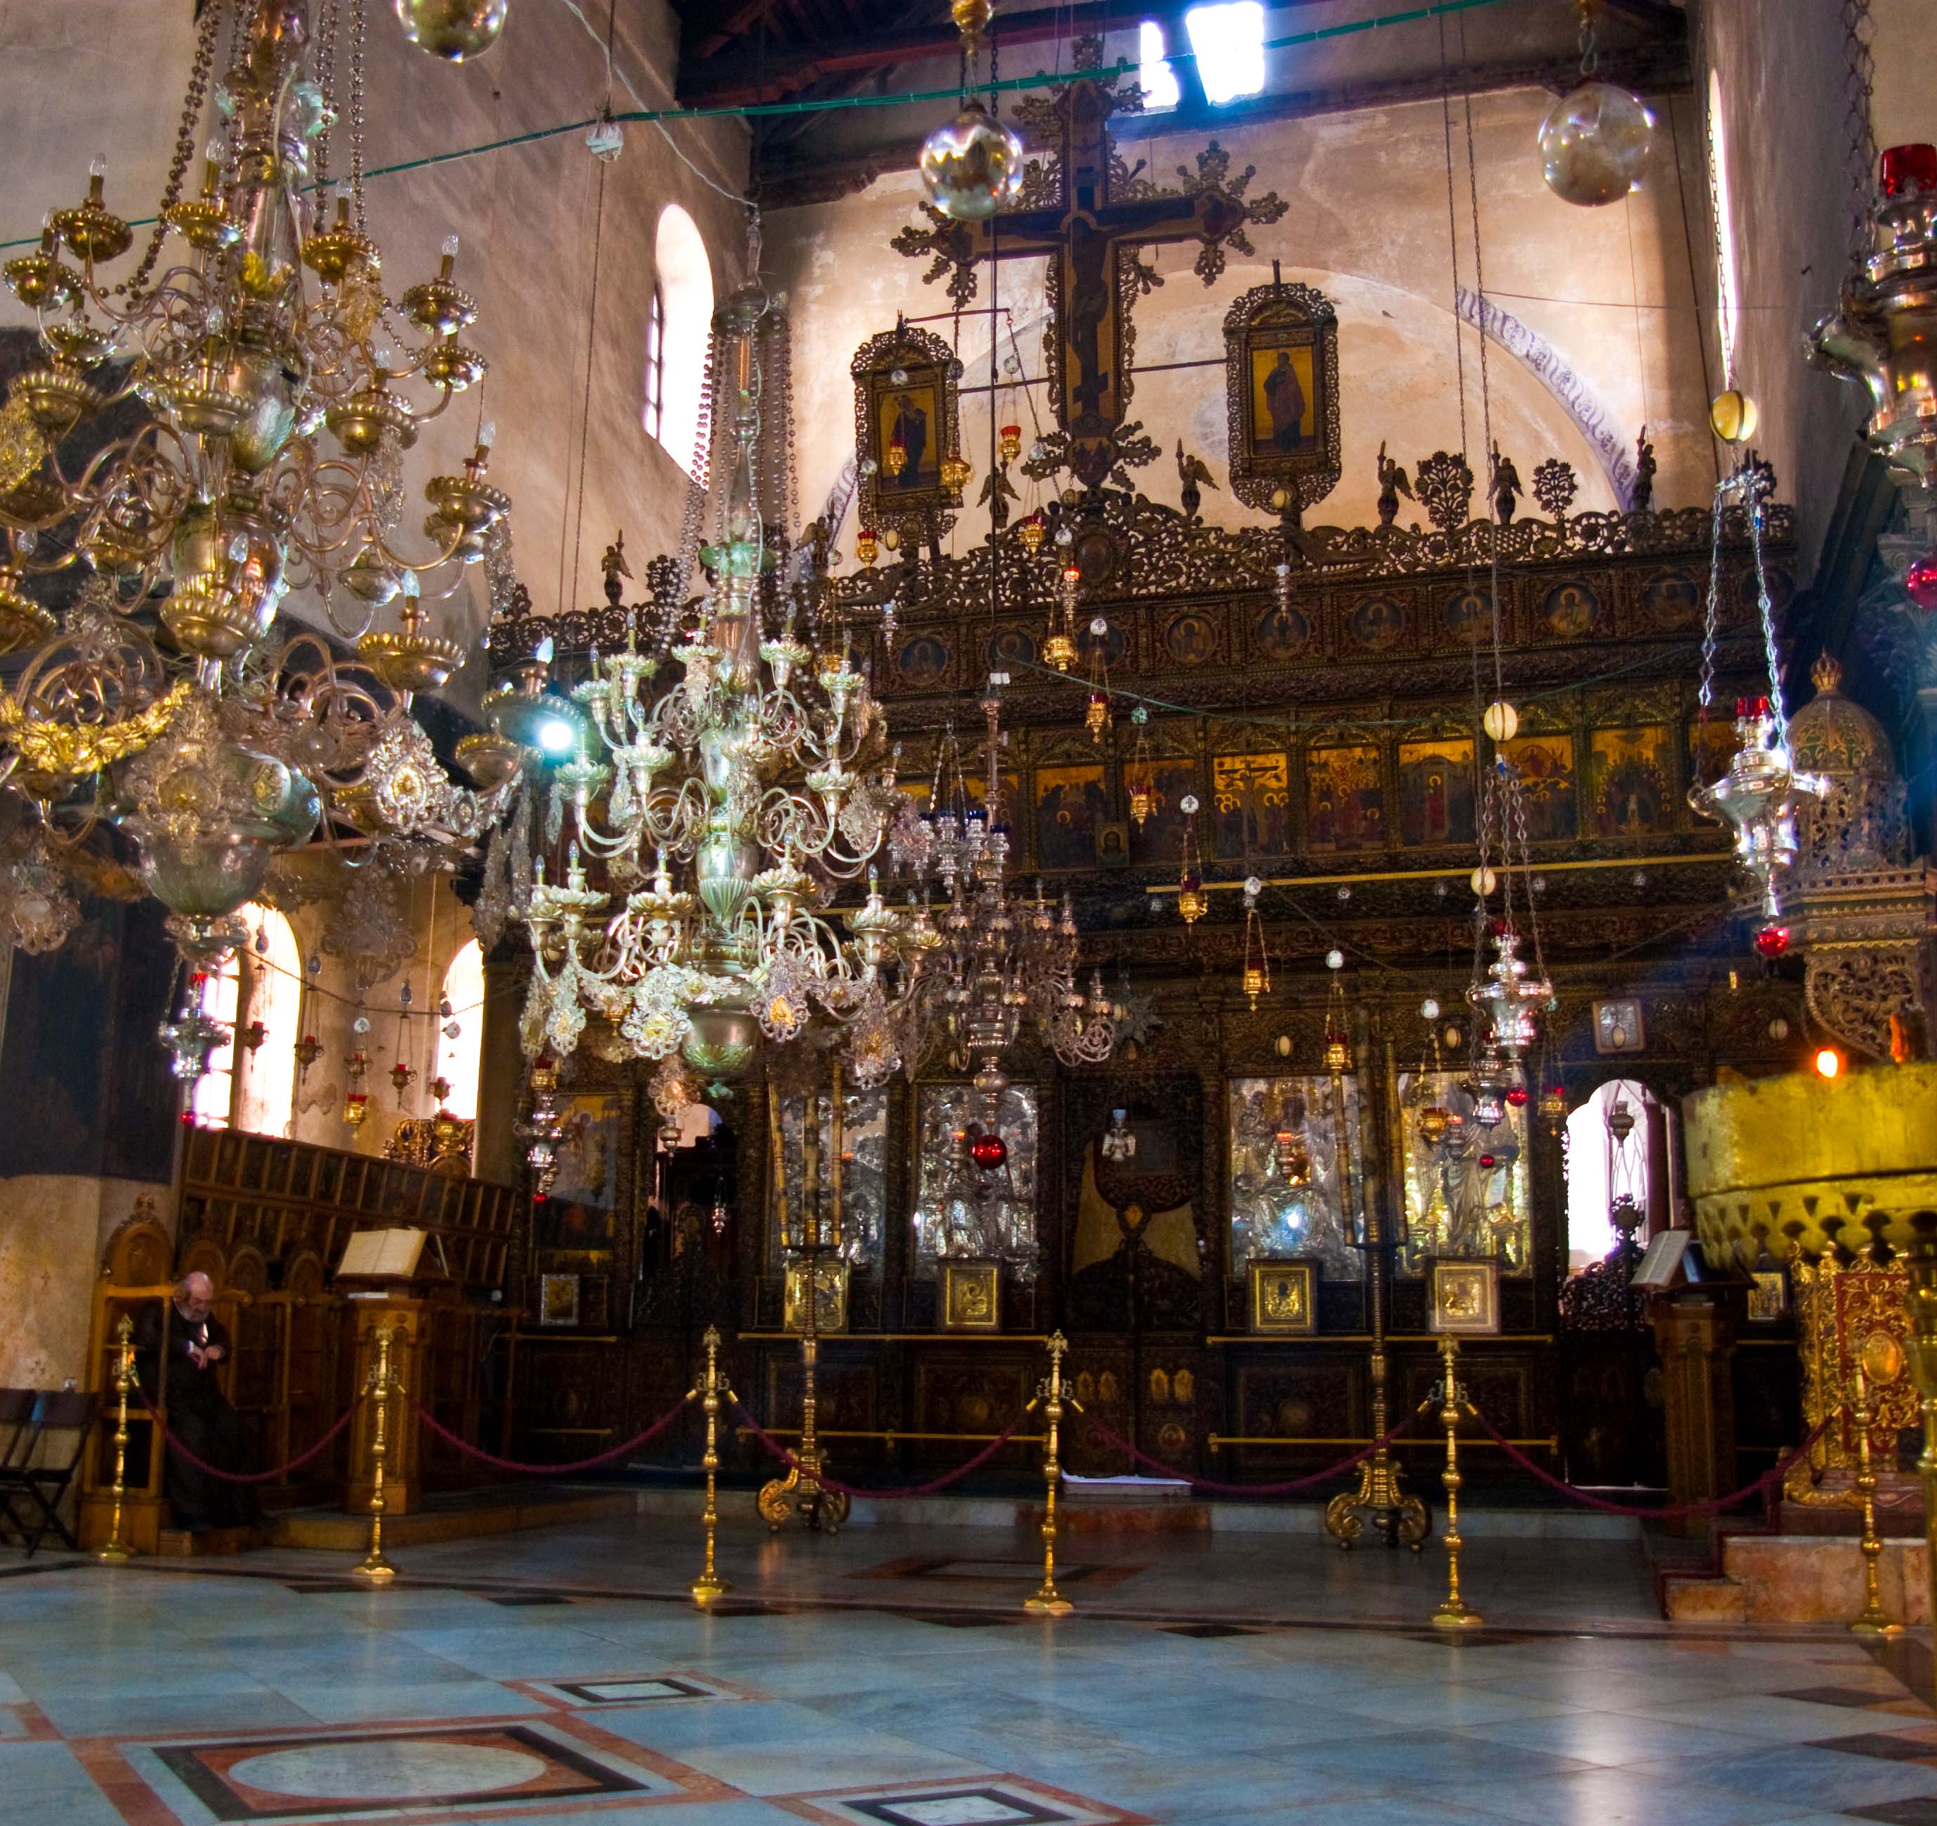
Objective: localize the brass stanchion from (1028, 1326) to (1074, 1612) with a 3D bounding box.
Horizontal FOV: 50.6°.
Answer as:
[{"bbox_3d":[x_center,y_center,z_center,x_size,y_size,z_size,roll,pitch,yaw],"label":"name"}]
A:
[{"bbox_3d":[0.374,2.529,9.322,0.220,1.220,0.220,0,-10,0],"label":"brass stanchion"}]

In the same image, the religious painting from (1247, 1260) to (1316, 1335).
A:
[{"bbox_3d":[2.051,2.509,13.373,0.430,0.480,0.060,-3,-12,15],"label":"religious painting"}]

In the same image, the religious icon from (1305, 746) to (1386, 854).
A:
[{"bbox_3d":[2.424,-0.716,13.193,0.488,0.677,0.040,-2,-11,14],"label":"religious icon"}]

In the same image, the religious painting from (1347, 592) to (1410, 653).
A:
[{"bbox_3d":[2.655,-1.879,13.241,0.374,0.333,0.040,-2,-11,14],"label":"religious painting"}]

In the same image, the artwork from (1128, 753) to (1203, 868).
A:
[{"bbox_3d":[1.288,-0.672,13.476,0.482,0.700,0.040,-2,-11,14],"label":"artwork"}]

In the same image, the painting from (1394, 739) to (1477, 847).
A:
[{"bbox_3d":[3.192,-0.814,13.988,0.500,0.770,0.060,-3,-12,15],"label":"painting"}]

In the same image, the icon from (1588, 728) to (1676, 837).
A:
[{"bbox_3d":[4.424,-0.873,13.661,0.530,0.770,0.060,-3,-12,15],"label":"icon"}]

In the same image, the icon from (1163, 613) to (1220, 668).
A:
[{"bbox_3d":[1.471,-1.815,13.532,0.372,0.357,0.040,-2,-11,14],"label":"icon"}]

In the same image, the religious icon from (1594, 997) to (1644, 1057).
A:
[{"bbox_3d":[4.208,0.737,13.241,0.290,0.370,0.050,-3,-12,15],"label":"religious icon"}]

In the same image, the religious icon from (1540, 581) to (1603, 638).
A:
[{"bbox_3d":[3.939,-1.979,13.400,0.405,0.385,0.050,-3,-13,16],"label":"religious icon"}]

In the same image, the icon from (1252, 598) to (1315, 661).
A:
[{"bbox_3d":[2.143,-1.925,13.916,0.410,0.400,0.050,-3,-13,16],"label":"icon"}]

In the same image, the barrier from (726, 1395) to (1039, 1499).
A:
[{"bbox_3d":[-0.372,2.332,8.949,1.398,0.443,0.050,-2,-12,12],"label":"barrier"}]

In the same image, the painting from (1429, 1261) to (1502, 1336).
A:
[{"bbox_3d":[3.003,2.320,12.367,0.409,0.438,0.060,-2,-11,14],"label":"painting"}]

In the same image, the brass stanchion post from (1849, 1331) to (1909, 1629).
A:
[{"bbox_3d":[3.561,2.246,8.111,0.215,1.152,0.215,-3,-13,16],"label":"brass stanchion post"}]

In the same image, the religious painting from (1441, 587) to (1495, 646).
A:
[{"bbox_3d":[3.307,-1.964,13.583,0.370,0.385,0.050,-3,-13,16],"label":"religious painting"}]

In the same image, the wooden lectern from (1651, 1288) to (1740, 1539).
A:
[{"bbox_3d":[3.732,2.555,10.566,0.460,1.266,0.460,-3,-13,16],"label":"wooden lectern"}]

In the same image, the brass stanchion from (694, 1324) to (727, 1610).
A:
[{"bbox_3d":[-1.138,2.429,9.075,0.190,1.173,0.190,-3,-13,16],"label":"brass stanchion"}]

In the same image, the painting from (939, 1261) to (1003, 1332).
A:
[{"bbox_3d":[0.028,2.451,13.104,0.389,0.451,0.060,-2,-11,14],"label":"painting"}]

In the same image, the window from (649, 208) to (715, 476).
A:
[{"bbox_3d":[-2.772,-5.486,19.957,0.300,2.400,1.450,-3,-12,15],"label":"window"}]

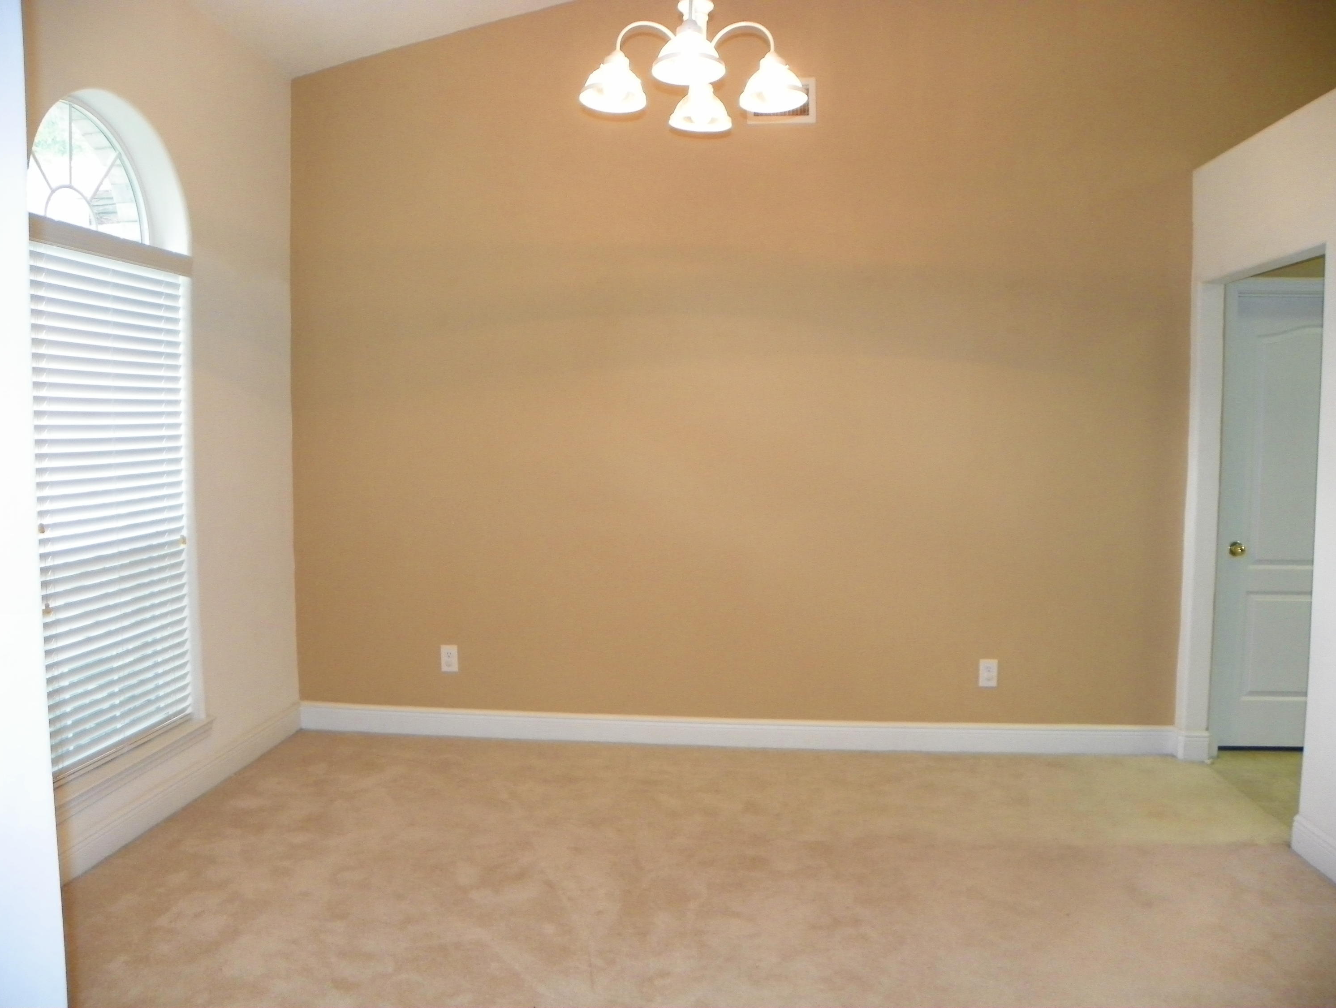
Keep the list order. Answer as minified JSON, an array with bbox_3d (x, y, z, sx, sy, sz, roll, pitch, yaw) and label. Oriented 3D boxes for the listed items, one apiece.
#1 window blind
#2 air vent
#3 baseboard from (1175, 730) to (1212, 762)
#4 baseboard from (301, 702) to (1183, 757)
[{"bbox_3d":[-1.841,0.012,3.348,0.055,1.650,0.870,1,4,4],"label":"window blind"},{"bbox_3d":[0.479,-1.689,4.232,0.293,0.190,0.018,1,4,4],"label":"air vent"},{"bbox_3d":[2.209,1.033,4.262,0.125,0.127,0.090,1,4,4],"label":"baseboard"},{"bbox_3d":[0.237,1.002,4.458,3.900,0.126,0.018,1,4,4],"label":"baseboard"}]

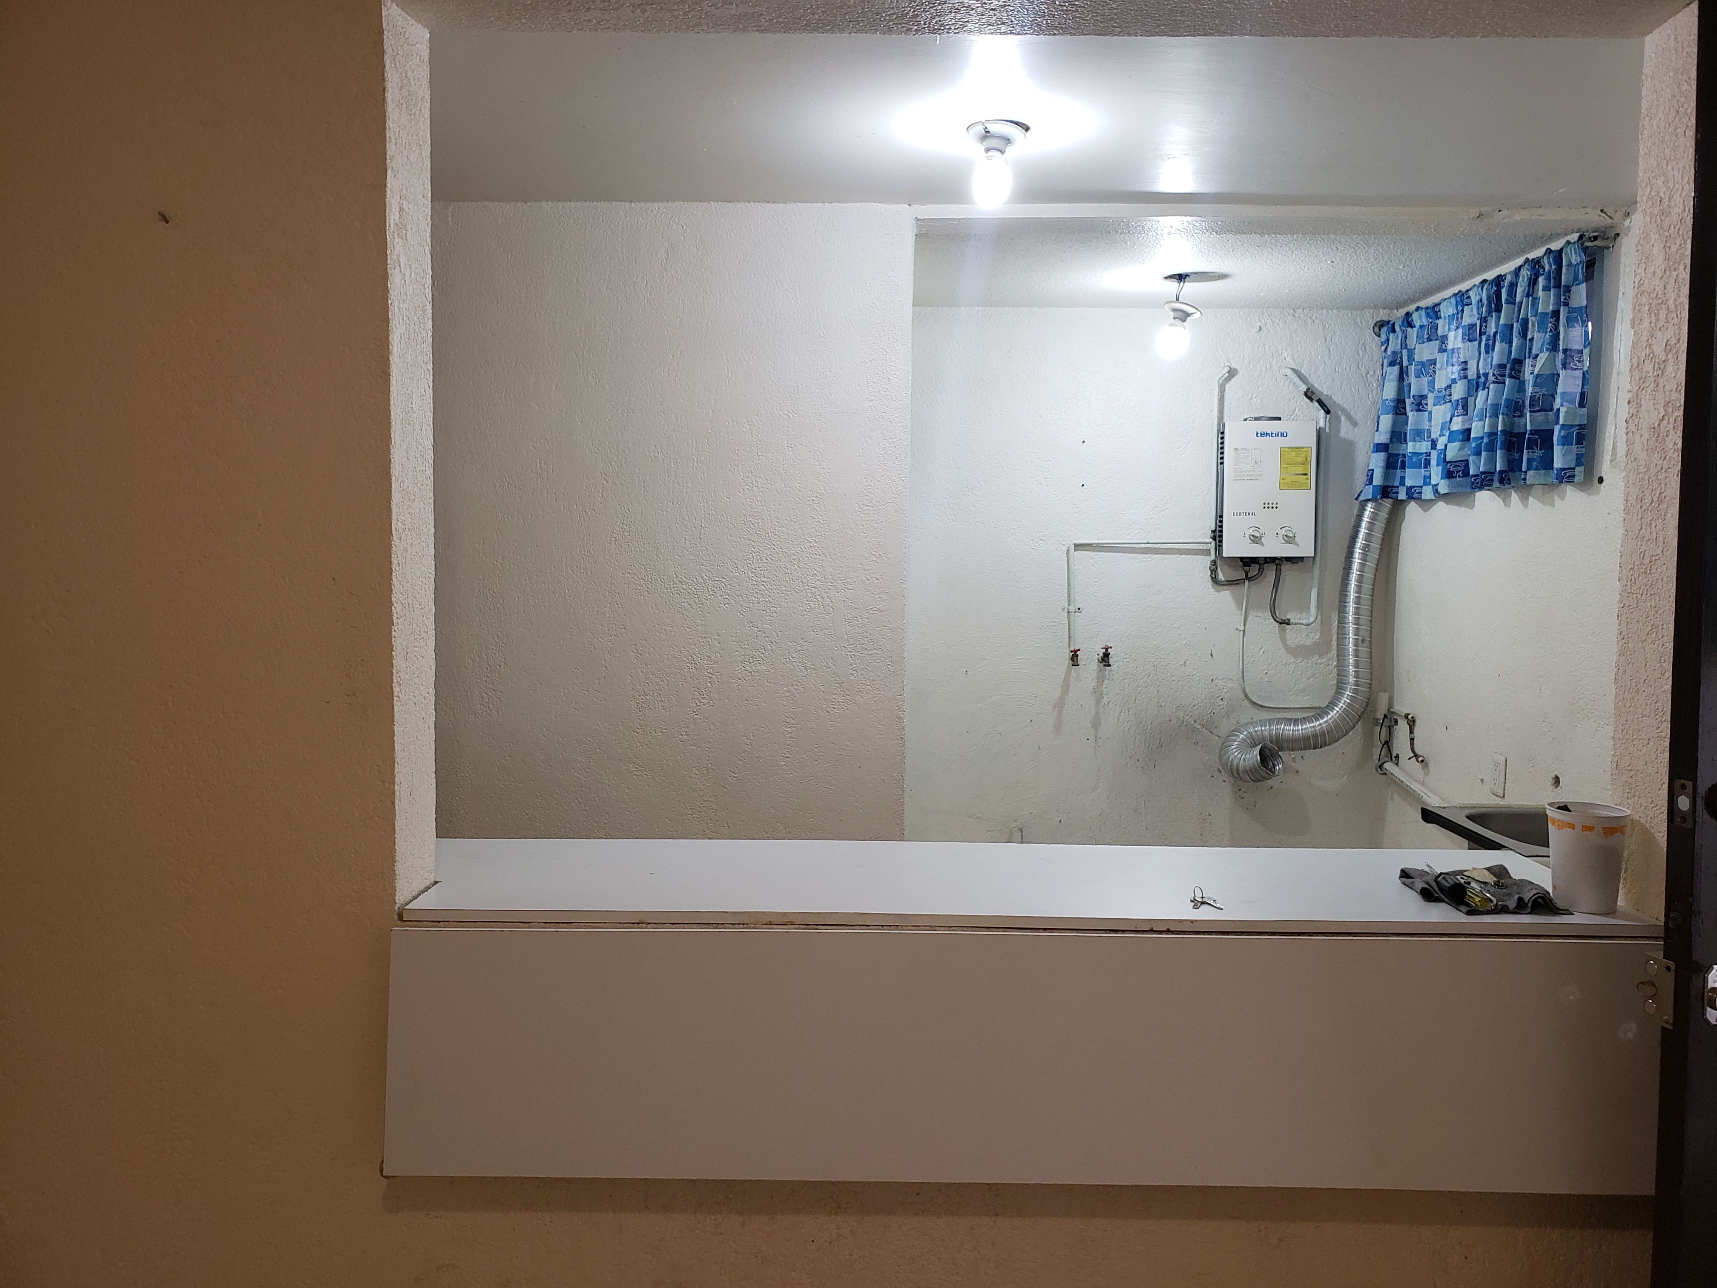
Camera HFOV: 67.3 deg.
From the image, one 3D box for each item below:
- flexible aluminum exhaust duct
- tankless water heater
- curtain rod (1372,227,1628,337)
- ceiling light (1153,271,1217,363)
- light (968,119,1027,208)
[{"bbox_3d":[1.418,-0.050,4.081,0.561,0.949,0.296,1,4,0],"label":"flexible aluminum exhaust duct"},{"bbox_3d":[1.333,-0.500,4.208,0.298,0.444,0.131,1,4,0],"label":"tankless water heater"},{"bbox_3d":[1.724,-0.991,3.614,0.082,0.061,1.244,1,4,0],"label":"curtain rod"},{"bbox_3d":[0.941,-0.952,3.753,0.153,0.235,0.143,1,4,0],"label":"ceiling light"},{"bbox_3d":[0.254,-0.880,2.375,0.112,0.148,0.112,1,4,0],"label":"light"}]

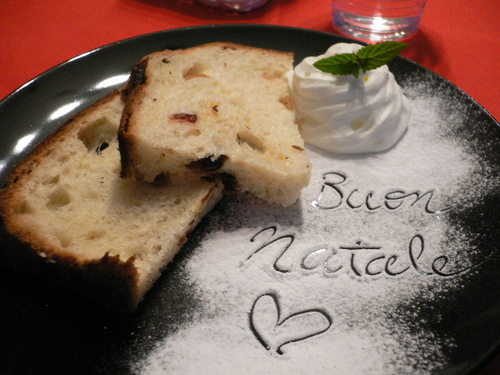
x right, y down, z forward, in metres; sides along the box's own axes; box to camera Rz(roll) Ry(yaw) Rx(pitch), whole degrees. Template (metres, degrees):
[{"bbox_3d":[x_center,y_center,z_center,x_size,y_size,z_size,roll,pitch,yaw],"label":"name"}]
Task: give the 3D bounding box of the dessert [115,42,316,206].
[{"bbox_3d":[-0.016,-0.036,0.250,0.081,0.025,0.087,6,43,-9],"label":"dessert"}]

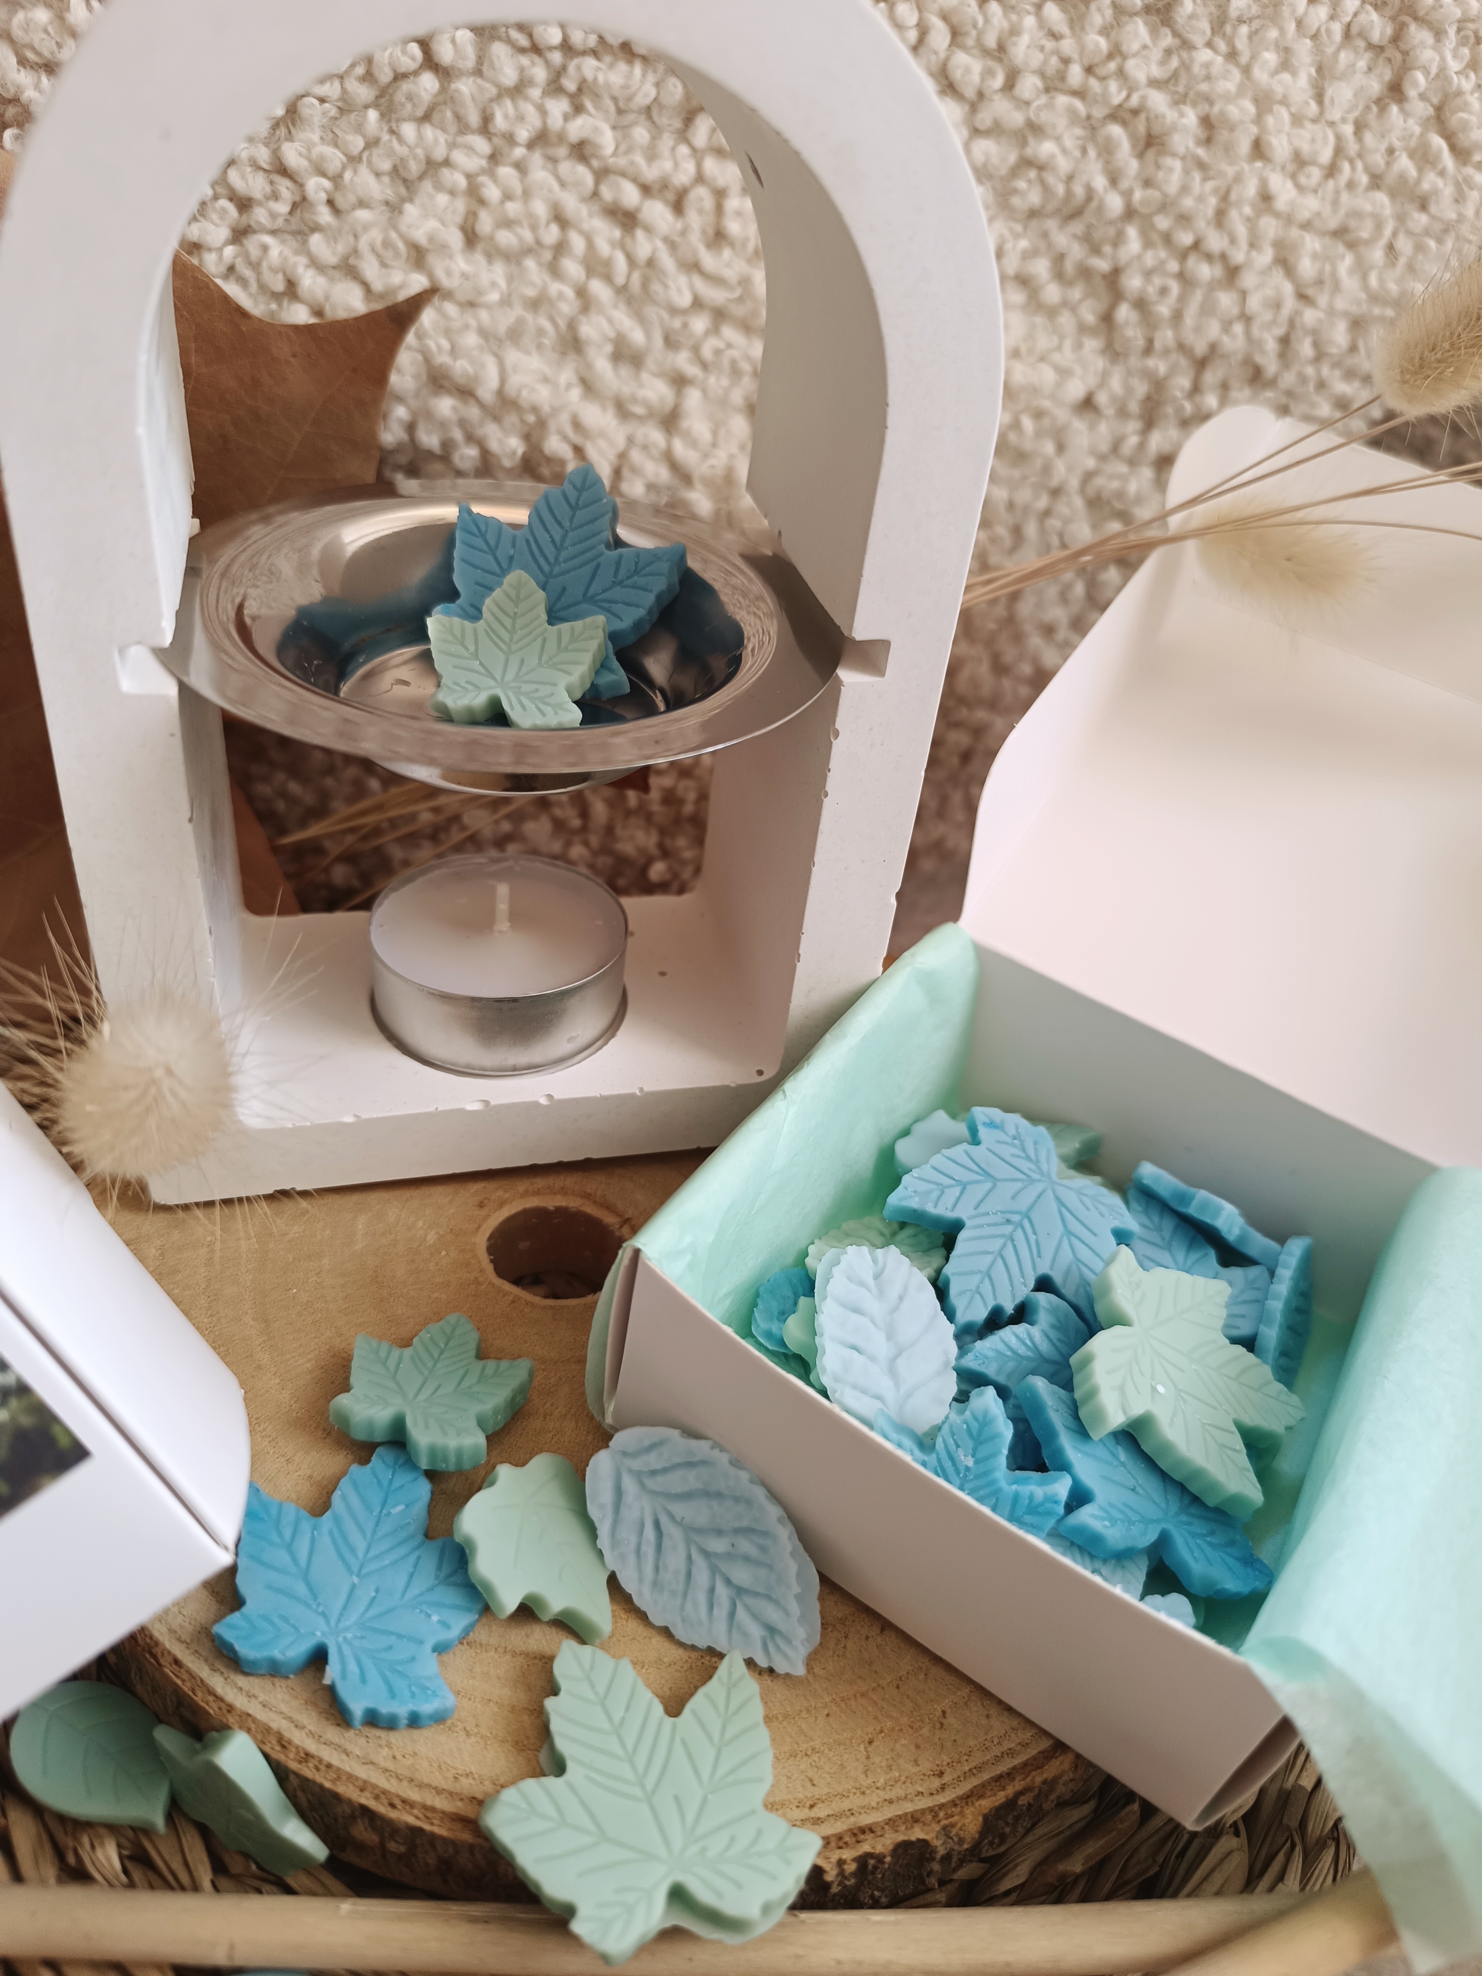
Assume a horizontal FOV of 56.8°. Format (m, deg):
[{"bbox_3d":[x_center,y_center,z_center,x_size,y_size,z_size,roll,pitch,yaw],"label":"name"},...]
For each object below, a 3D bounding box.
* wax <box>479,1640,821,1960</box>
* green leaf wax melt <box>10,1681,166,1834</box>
[{"bbox_3d":[-0.010,0.079,0.135,0.030,0.006,0.032,-17,46,-28],"label":"wax"},{"bbox_3d":[-0.067,0.082,0.145,0.022,0.005,0.012,31,49,21],"label":"green leaf wax melt"}]

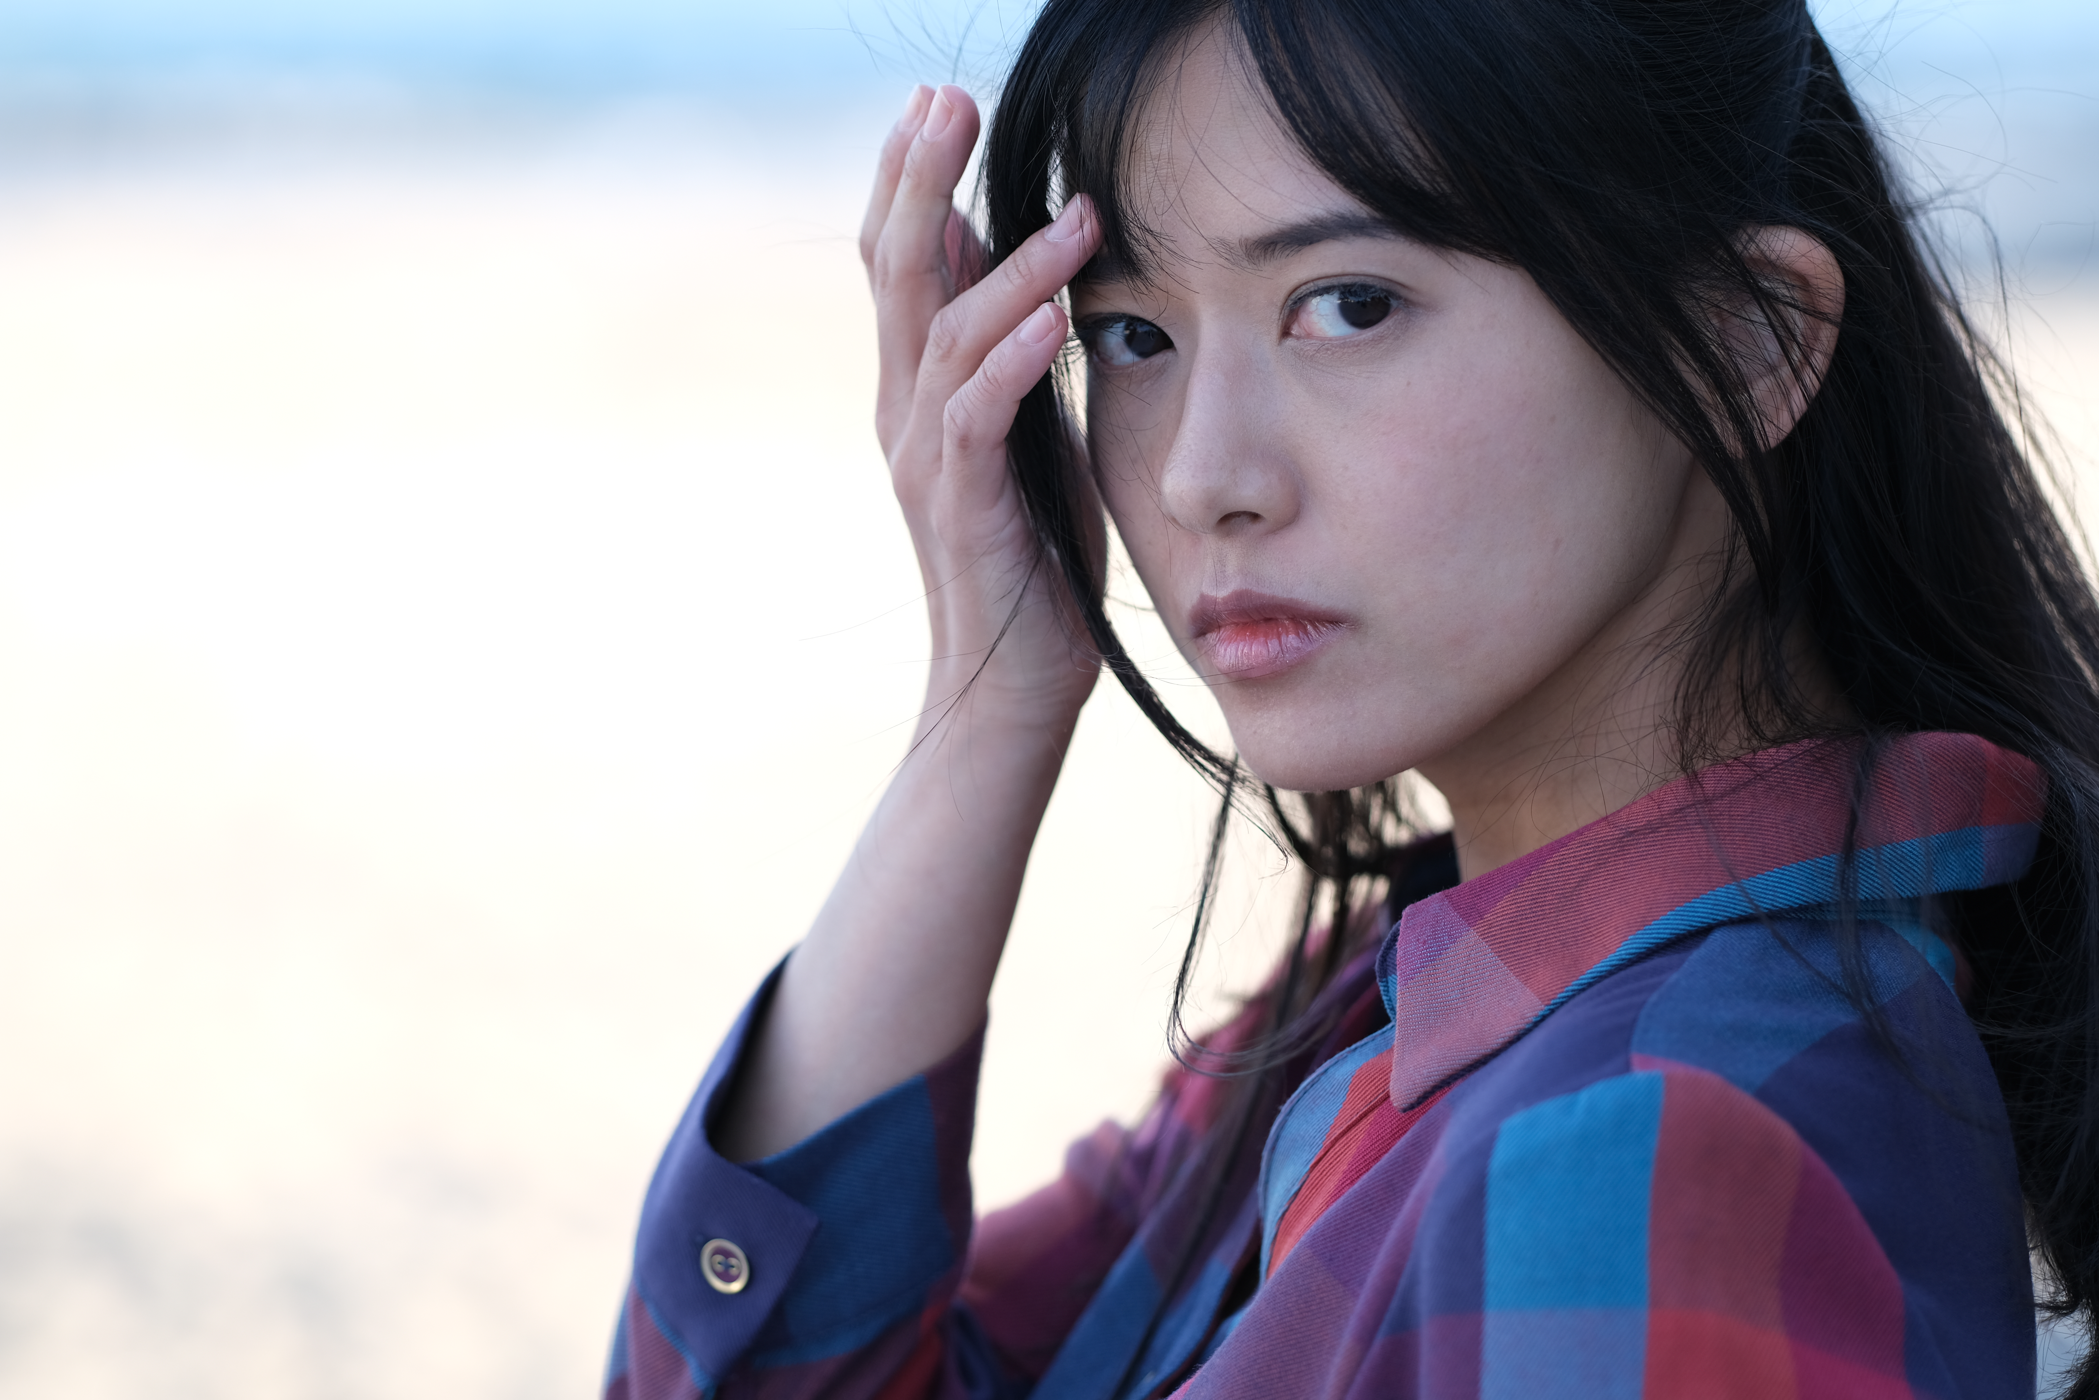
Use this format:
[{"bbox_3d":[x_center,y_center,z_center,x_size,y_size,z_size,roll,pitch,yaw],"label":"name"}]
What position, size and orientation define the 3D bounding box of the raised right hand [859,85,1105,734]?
[{"bbox_3d":[-0.015,-0.068,1.840,0.056,0.155,0.082,-4,-2,-25],"label":"raised right hand"}]

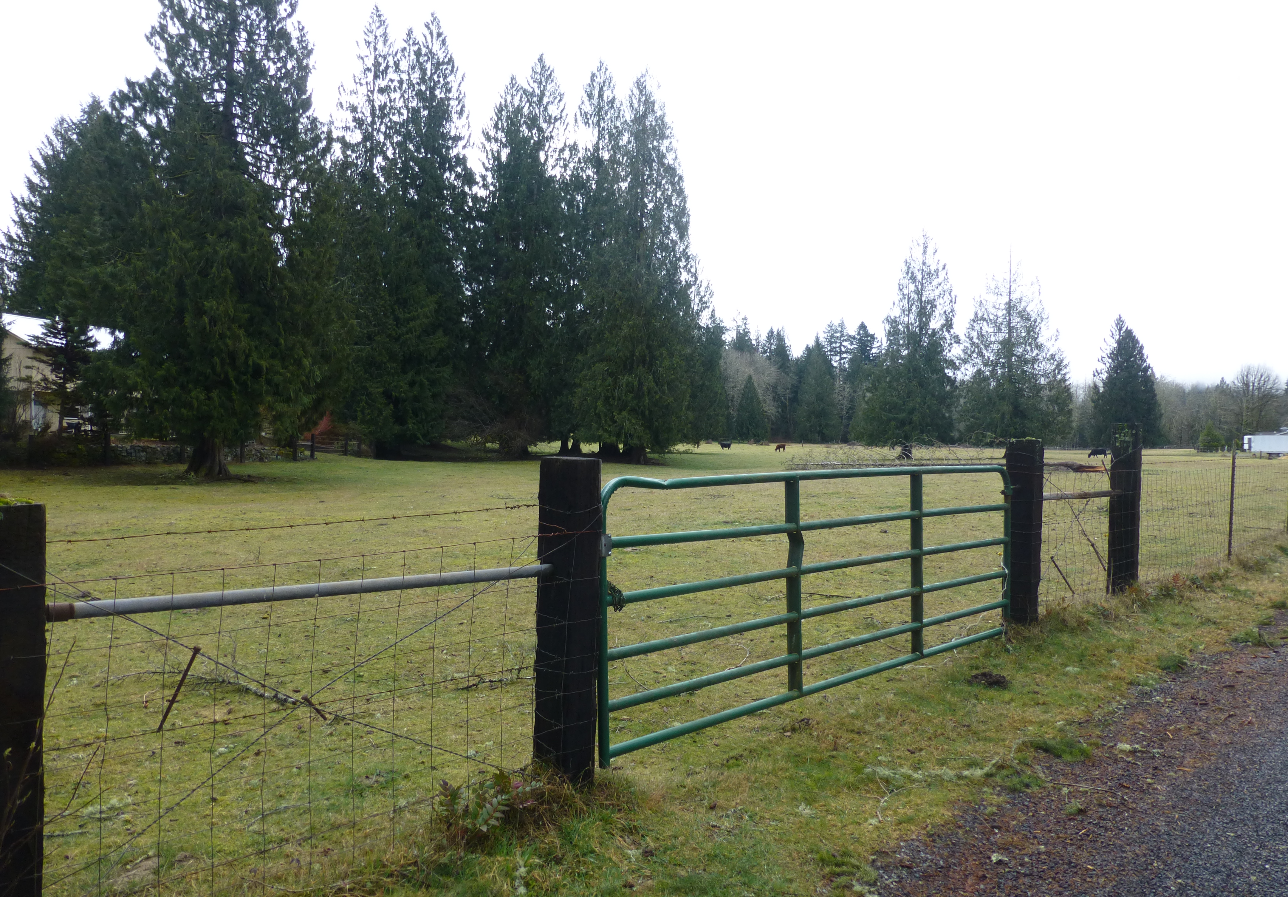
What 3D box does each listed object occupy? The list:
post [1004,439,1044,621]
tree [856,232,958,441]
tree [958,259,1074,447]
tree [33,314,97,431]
[{"bbox_3d":[2.969,0.645,6.980,0.180,1.430,0.230,0,1,-44],"label":"post"},{"bbox_3d":[24.940,-9.749,84.000,9.465,21.107,8.992,1,1,0],"label":"tree"},{"bbox_3d":[38.818,-9.638,94.000,11.863,20.865,11.269,1,1,0],"label":"tree"},{"bbox_3d":[-31.829,-4.058,49.000,3.644,6.625,3.462,1,1,0],"label":"tree"}]

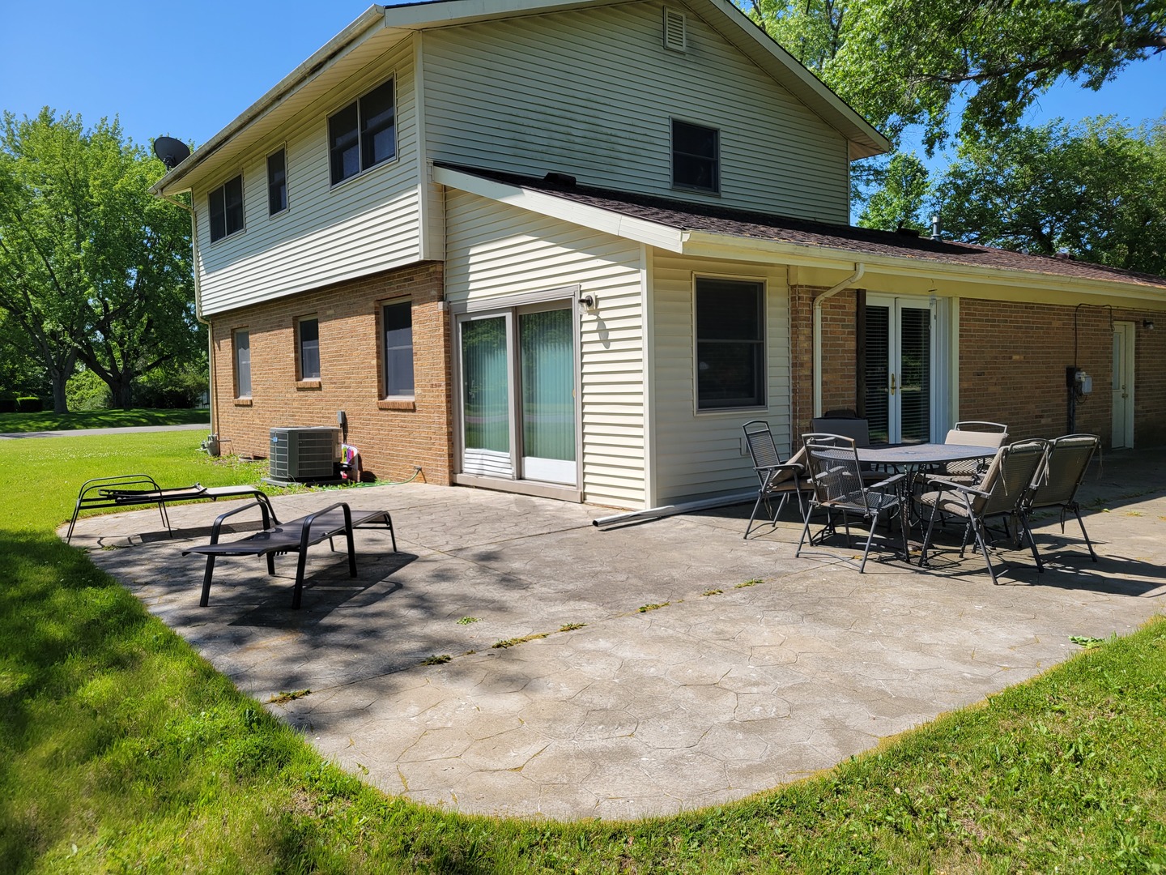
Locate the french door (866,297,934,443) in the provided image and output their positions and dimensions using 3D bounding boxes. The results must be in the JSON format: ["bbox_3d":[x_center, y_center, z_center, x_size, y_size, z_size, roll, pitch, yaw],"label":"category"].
[{"bbox_3d":[3.723,-0.606,10.441,1.780,2.060,0.090,-4,5,-38],"label":"french door"}]

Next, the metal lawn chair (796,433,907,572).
[{"bbox_3d":[1.917,0.427,6.216,0.650,0.890,0.590,-4,5,-35],"label":"metal lawn chair"}]

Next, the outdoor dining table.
[{"bbox_3d":[2.521,0.469,6.733,1.570,0.715,0.970,-4,5,-38],"label":"outdoor dining table"}]

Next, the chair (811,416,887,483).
[{"bbox_3d":[2.333,0.292,7.656,0.590,0.900,0.650,-1,4,-1],"label":"chair"}]

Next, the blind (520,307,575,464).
[{"bbox_3d":[-0.383,-0.492,9.552,0.090,1.720,1.020,-4,5,-38],"label":"blind"}]

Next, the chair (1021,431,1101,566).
[{"bbox_3d":[3.226,0.422,6.225,0.590,0.890,0.650,-3,4,-31],"label":"chair"}]

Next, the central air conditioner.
[{"bbox_3d":[-3.880,0.242,12.250,0.740,0.700,0.740,-4,5,-38],"label":"central air conditioner"}]

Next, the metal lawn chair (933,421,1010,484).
[{"bbox_3d":[3.059,0.347,7.067,0.650,0.890,0.590,-4,5,-39],"label":"metal lawn chair"}]

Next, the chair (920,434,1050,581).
[{"bbox_3d":[2.687,0.454,5.888,0.590,0.890,0.650,-4,5,-35],"label":"chair"}]

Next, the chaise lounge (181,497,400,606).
[{"bbox_3d":[-1.849,0.678,5.838,0.650,0.540,1.873,-1,4,11],"label":"chaise lounge"}]

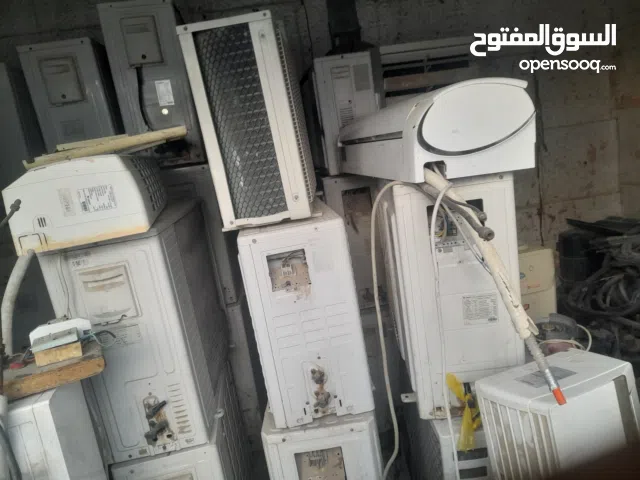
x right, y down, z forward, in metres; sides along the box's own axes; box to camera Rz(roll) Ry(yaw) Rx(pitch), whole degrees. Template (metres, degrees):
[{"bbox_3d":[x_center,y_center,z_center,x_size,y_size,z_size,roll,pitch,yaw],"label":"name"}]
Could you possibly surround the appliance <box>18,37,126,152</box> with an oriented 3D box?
[{"bbox_3d":[-1.178,-0.662,2.439,0.295,0.560,0.790,-11,13,-8],"label":"appliance"}]

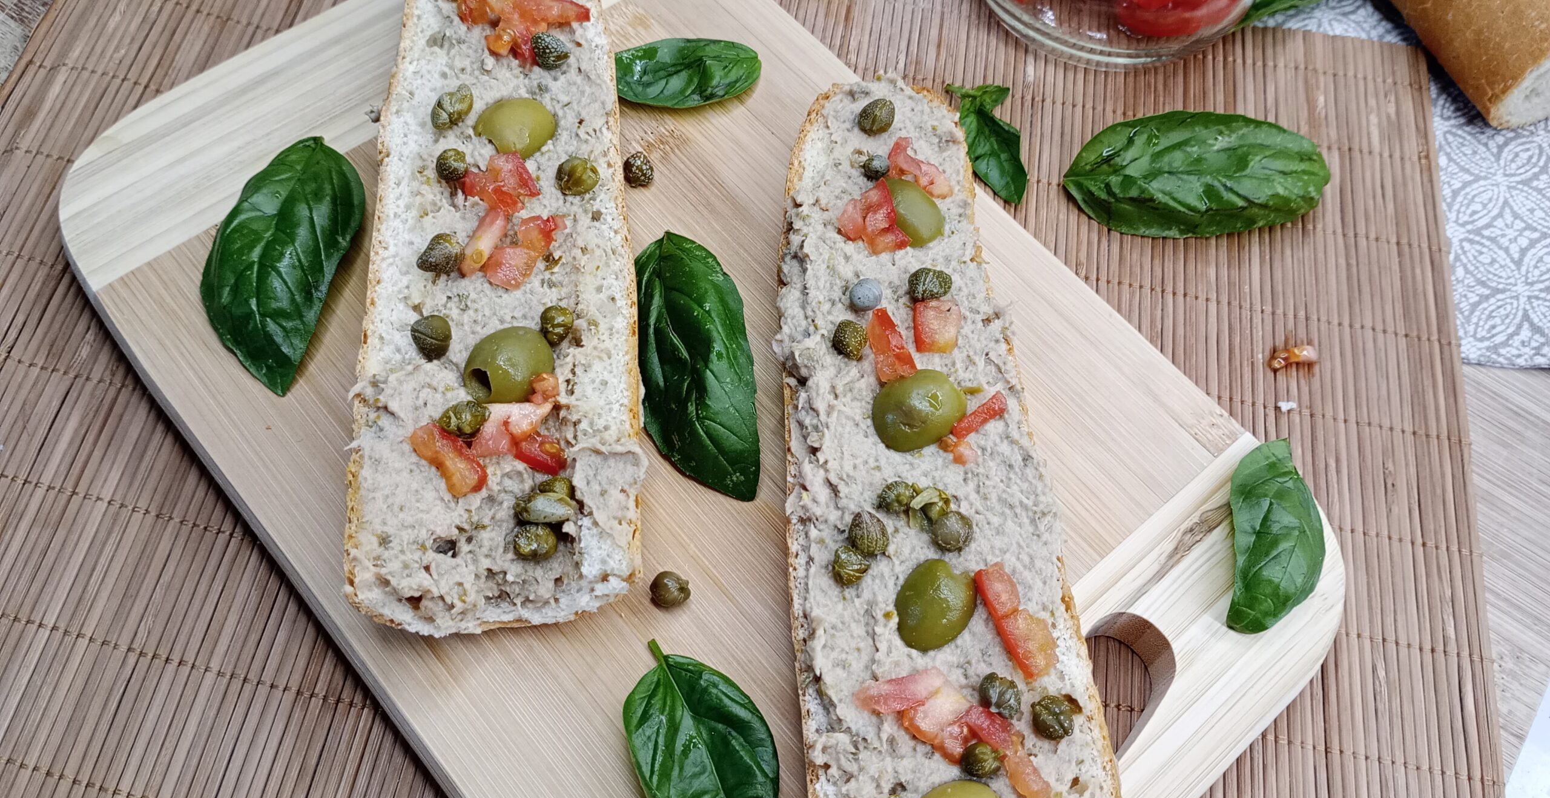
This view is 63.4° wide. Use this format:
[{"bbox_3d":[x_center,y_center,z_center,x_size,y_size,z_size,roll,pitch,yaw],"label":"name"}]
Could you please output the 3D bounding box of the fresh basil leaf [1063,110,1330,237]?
[{"bbox_3d":[0.120,-0.063,0.358,0.076,0.014,0.042,-1,62,-3],"label":"fresh basil leaf"}]

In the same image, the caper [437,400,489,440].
[{"bbox_3d":[-0.066,0.004,0.265,0.011,0.008,0.009,-16,64,-12],"label":"caper"}]

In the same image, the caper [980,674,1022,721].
[{"bbox_3d":[0.045,0.059,0.248,0.009,0.008,0.010,-36,70,-20],"label":"caper"}]

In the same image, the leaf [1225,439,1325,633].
[{"bbox_3d":[0.117,0.032,0.296,0.026,0.013,0.053,28,64,11],"label":"leaf"}]

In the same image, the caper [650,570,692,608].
[{"bbox_3d":[-0.023,0.042,0.279,0.009,0.008,0.008,6,62,0],"label":"caper"}]

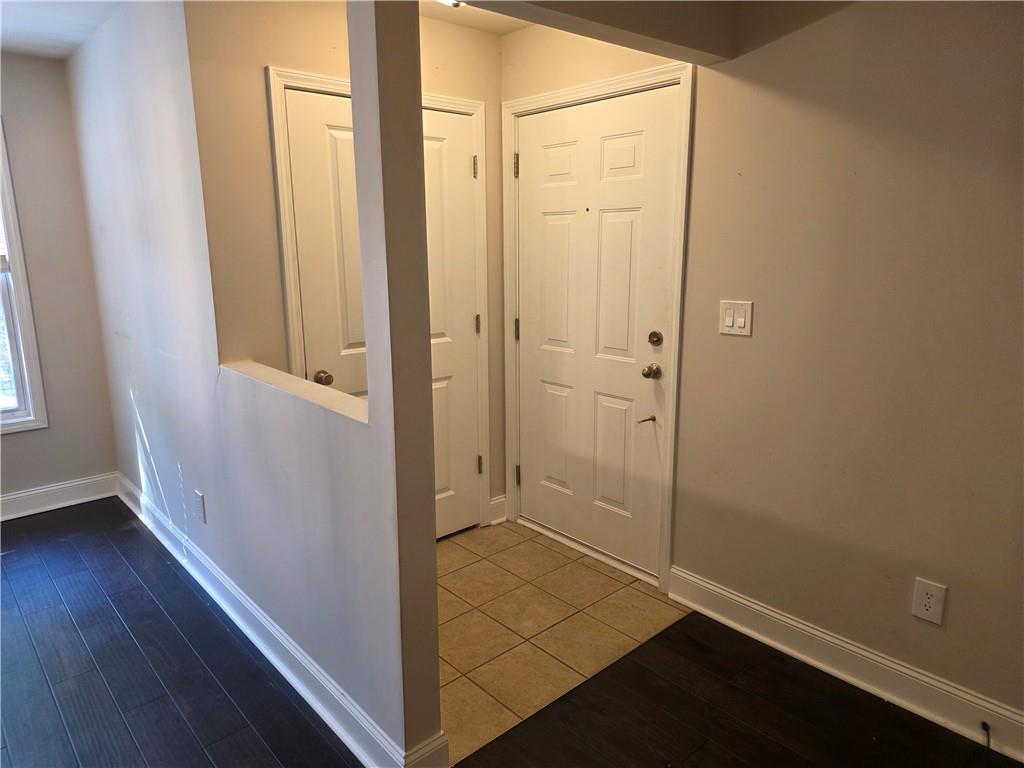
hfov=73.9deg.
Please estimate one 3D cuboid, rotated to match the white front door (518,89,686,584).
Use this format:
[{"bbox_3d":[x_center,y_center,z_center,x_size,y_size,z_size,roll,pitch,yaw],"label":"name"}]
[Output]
[{"bbox_3d":[0.355,-0.213,3.112,0.050,2.030,0.910,-11,16,-41],"label":"white front door"}]

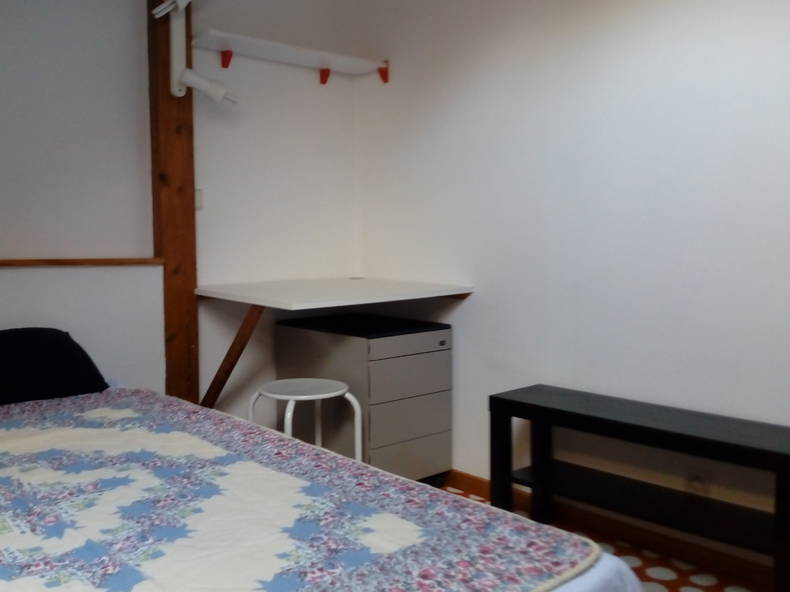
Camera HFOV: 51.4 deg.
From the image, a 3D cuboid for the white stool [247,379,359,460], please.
[{"bbox_3d":[-0.296,0.524,2.735,0.370,0.459,0.370,1,5,15],"label":"white stool"}]

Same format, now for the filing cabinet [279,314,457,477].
[{"bbox_3d":[-0.125,0.408,3.152,0.405,0.614,0.563,-5,7,-41],"label":"filing cabinet"}]

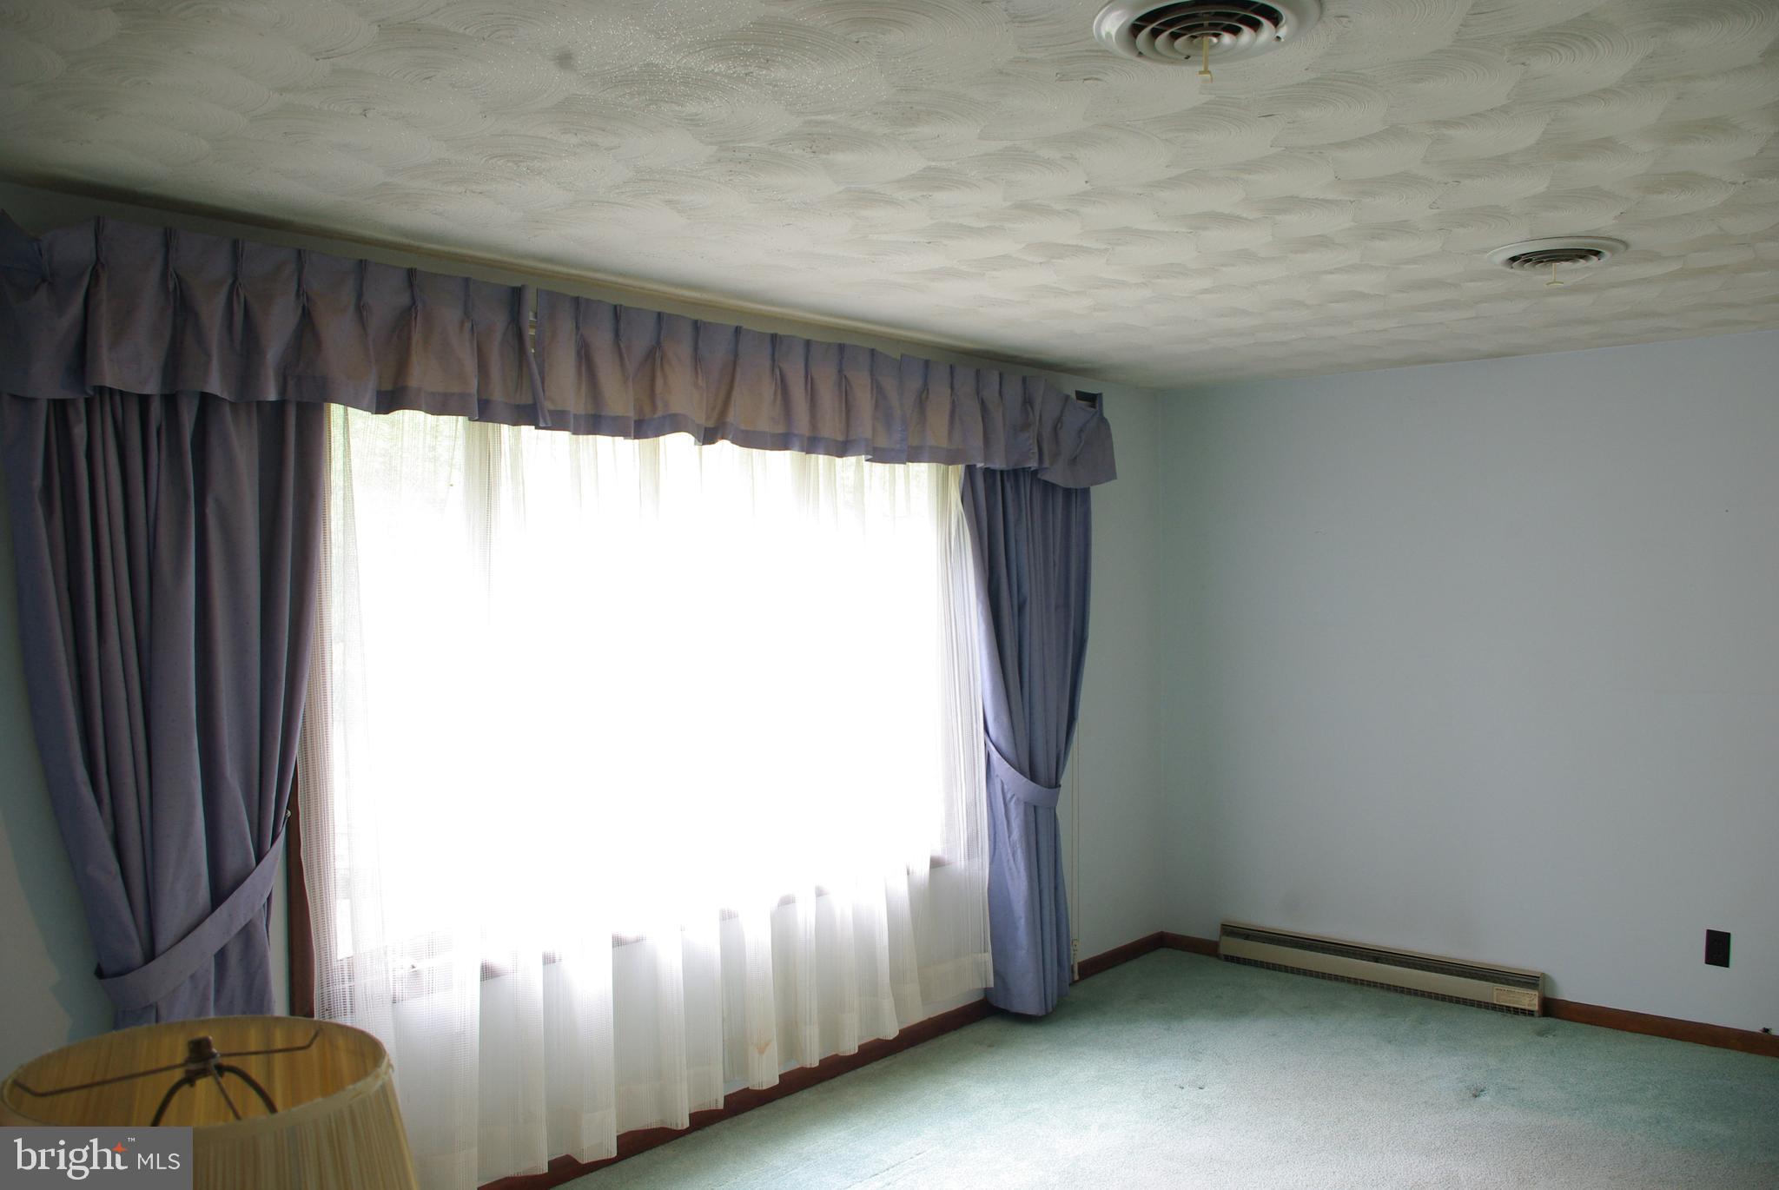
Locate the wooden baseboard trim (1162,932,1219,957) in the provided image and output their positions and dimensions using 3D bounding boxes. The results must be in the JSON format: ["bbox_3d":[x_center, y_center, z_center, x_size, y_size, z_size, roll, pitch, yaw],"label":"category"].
[{"bbox_3d":[1.255,1.470,5.607,0.276,0.069,0.018,0,1,42],"label":"wooden baseboard trim"}]

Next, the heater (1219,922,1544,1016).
[{"bbox_3d":[1.827,1.417,5.055,1.250,0.152,0.060,0,1,42],"label":"heater"}]

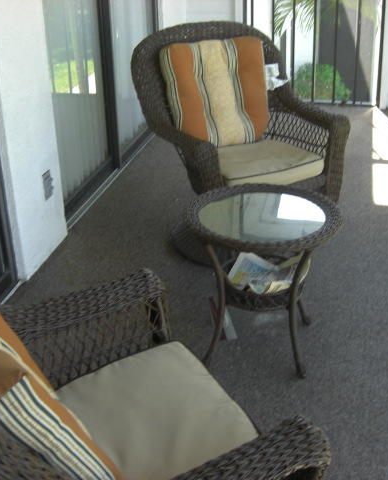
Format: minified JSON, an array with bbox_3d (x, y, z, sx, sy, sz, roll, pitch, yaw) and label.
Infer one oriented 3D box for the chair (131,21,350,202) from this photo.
[{"bbox_3d":[0.194,-0.468,3.272,0.788,0.944,0.795,-12,26,-20],"label":"chair"}]

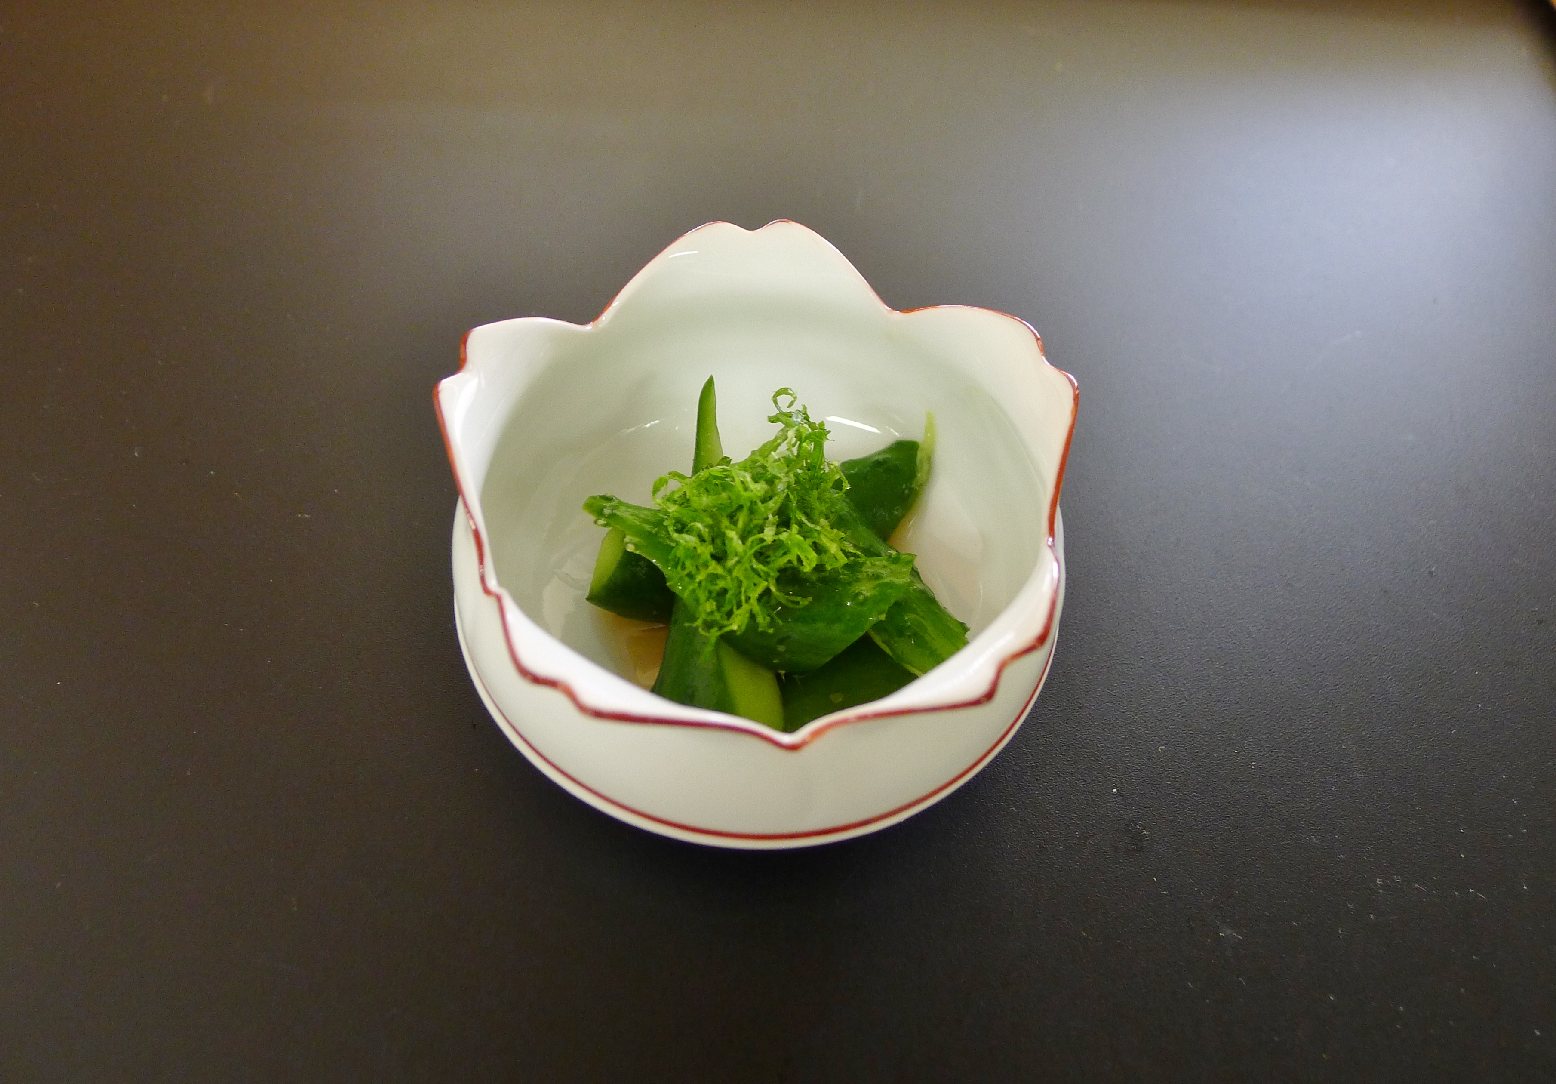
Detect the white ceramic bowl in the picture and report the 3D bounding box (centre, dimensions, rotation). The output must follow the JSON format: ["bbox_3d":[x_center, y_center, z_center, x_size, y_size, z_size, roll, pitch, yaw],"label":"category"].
[{"bbox_3d":[-0.003,-0.002,0.215,0.123,0.060,0.123,1,56,-2],"label":"white ceramic bowl"}]

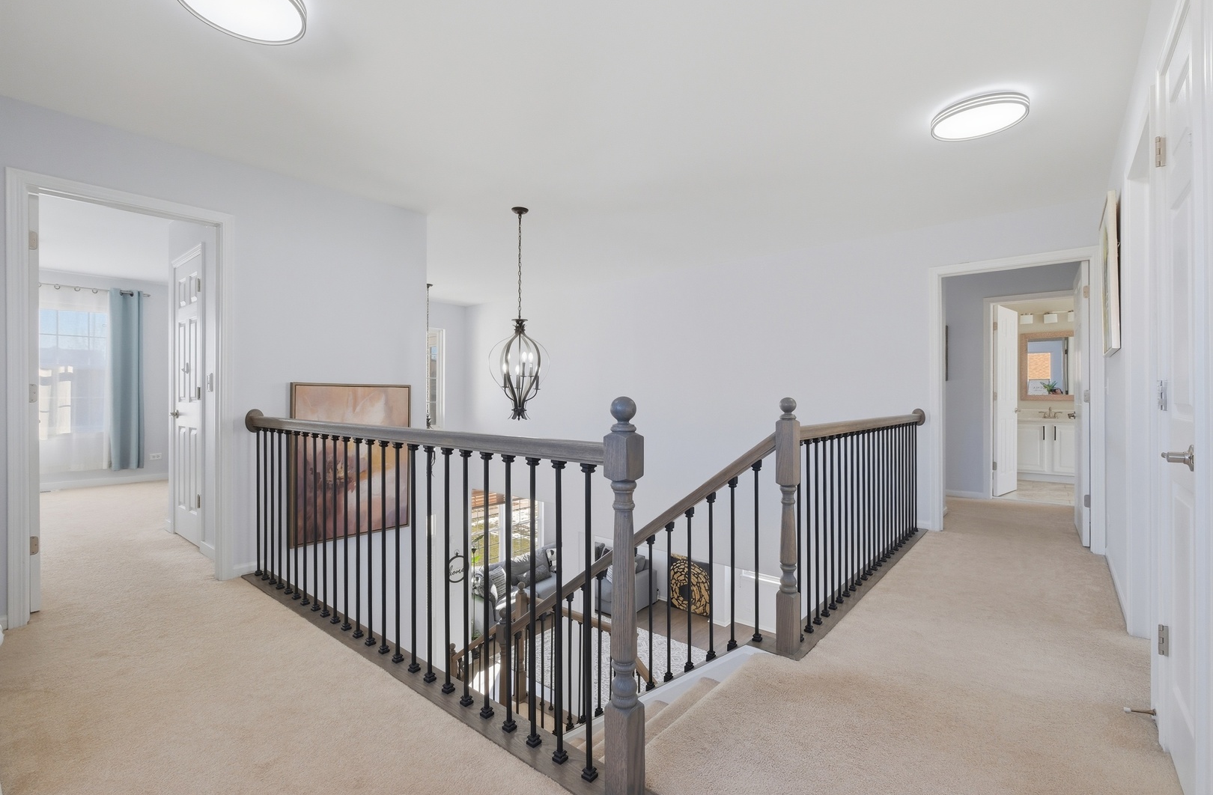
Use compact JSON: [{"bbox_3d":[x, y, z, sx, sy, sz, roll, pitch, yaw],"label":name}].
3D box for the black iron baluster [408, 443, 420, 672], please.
[{"bbox_3d":[-0.732,0.608,1.924,0.031,0.861,0.031,0,0,38],"label":"black iron baluster"}]

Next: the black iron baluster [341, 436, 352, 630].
[{"bbox_3d":[-1.182,0.616,2.300,0.032,0.869,0.032,0,0,38],"label":"black iron baluster"}]

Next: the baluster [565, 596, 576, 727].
[{"bbox_3d":[-0.205,1.493,2.875,0.033,0.780,0.033,0,0,39],"label":"baluster"}]

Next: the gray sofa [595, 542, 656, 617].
[{"bbox_3d":[-0.110,3.400,9.660,1.850,0.870,1.050,0,0,39],"label":"gray sofa"}]

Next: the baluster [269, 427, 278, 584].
[{"bbox_3d":[-1.882,0.616,2.852,0.032,0.869,0.032,0,0,38],"label":"baluster"}]

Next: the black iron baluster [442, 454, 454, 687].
[{"bbox_3d":[-0.560,0.608,1.790,0.031,0.861,0.031,0,0,38],"label":"black iron baluster"}]

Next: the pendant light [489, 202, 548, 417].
[{"bbox_3d":[-0.634,-0.609,3.696,0.430,1.551,0.430,0,0,0],"label":"pendant light"}]

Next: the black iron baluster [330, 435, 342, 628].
[{"bbox_3d":[-1.270,0.616,2.368,0.032,0.869,0.032,0,0,38],"label":"black iron baluster"}]

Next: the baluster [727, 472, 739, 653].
[{"bbox_3d":[0.566,0.738,2.260,0.033,0.780,0.033,0,0,39],"label":"baluster"}]

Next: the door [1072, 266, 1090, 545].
[{"bbox_3d":[3.640,0.035,3.875,0.040,2.030,0.790,0,0,40],"label":"door"}]

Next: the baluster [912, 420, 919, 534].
[{"bbox_3d":[2.440,0.620,3.990,0.033,0.870,0.033,0,0,42],"label":"baluster"}]

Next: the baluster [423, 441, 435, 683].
[{"bbox_3d":[-0.657,0.616,1.884,0.032,0.869,0.032,0,0,38],"label":"baluster"}]

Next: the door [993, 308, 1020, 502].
[{"bbox_3d":[4.434,0.034,5.604,0.711,2.032,0.038,0,0,-38],"label":"door"}]

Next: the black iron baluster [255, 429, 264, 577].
[{"bbox_3d":[-2.016,0.603,2.934,0.031,0.861,0.031,0,0,38],"label":"black iron baluster"}]

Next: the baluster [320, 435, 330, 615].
[{"bbox_3d":[-1.369,0.618,2.458,0.033,0.870,0.033,0,0,39],"label":"baluster"}]

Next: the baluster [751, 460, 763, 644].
[{"bbox_3d":[0.650,0.660,2.180,0.031,0.780,0.031,0,0,38],"label":"baluster"}]

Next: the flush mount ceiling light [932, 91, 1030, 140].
[{"bbox_3d":[1.800,-1.357,2.445,0.380,0.055,0.380,0,0,38],"label":"flush mount ceiling light"}]

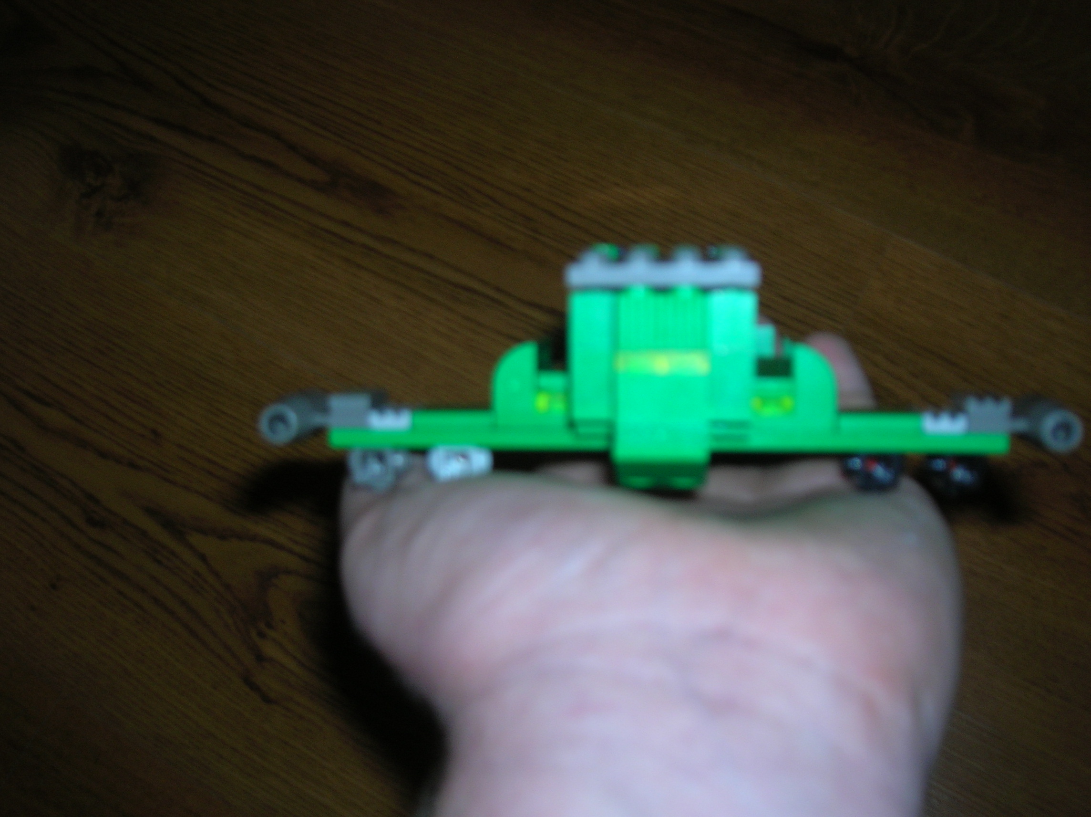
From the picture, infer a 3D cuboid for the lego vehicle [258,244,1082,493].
[{"bbox_3d":[0.023,-0.009,0.241,0.154,0.047,0.084,0,8,5],"label":"lego vehicle"}]

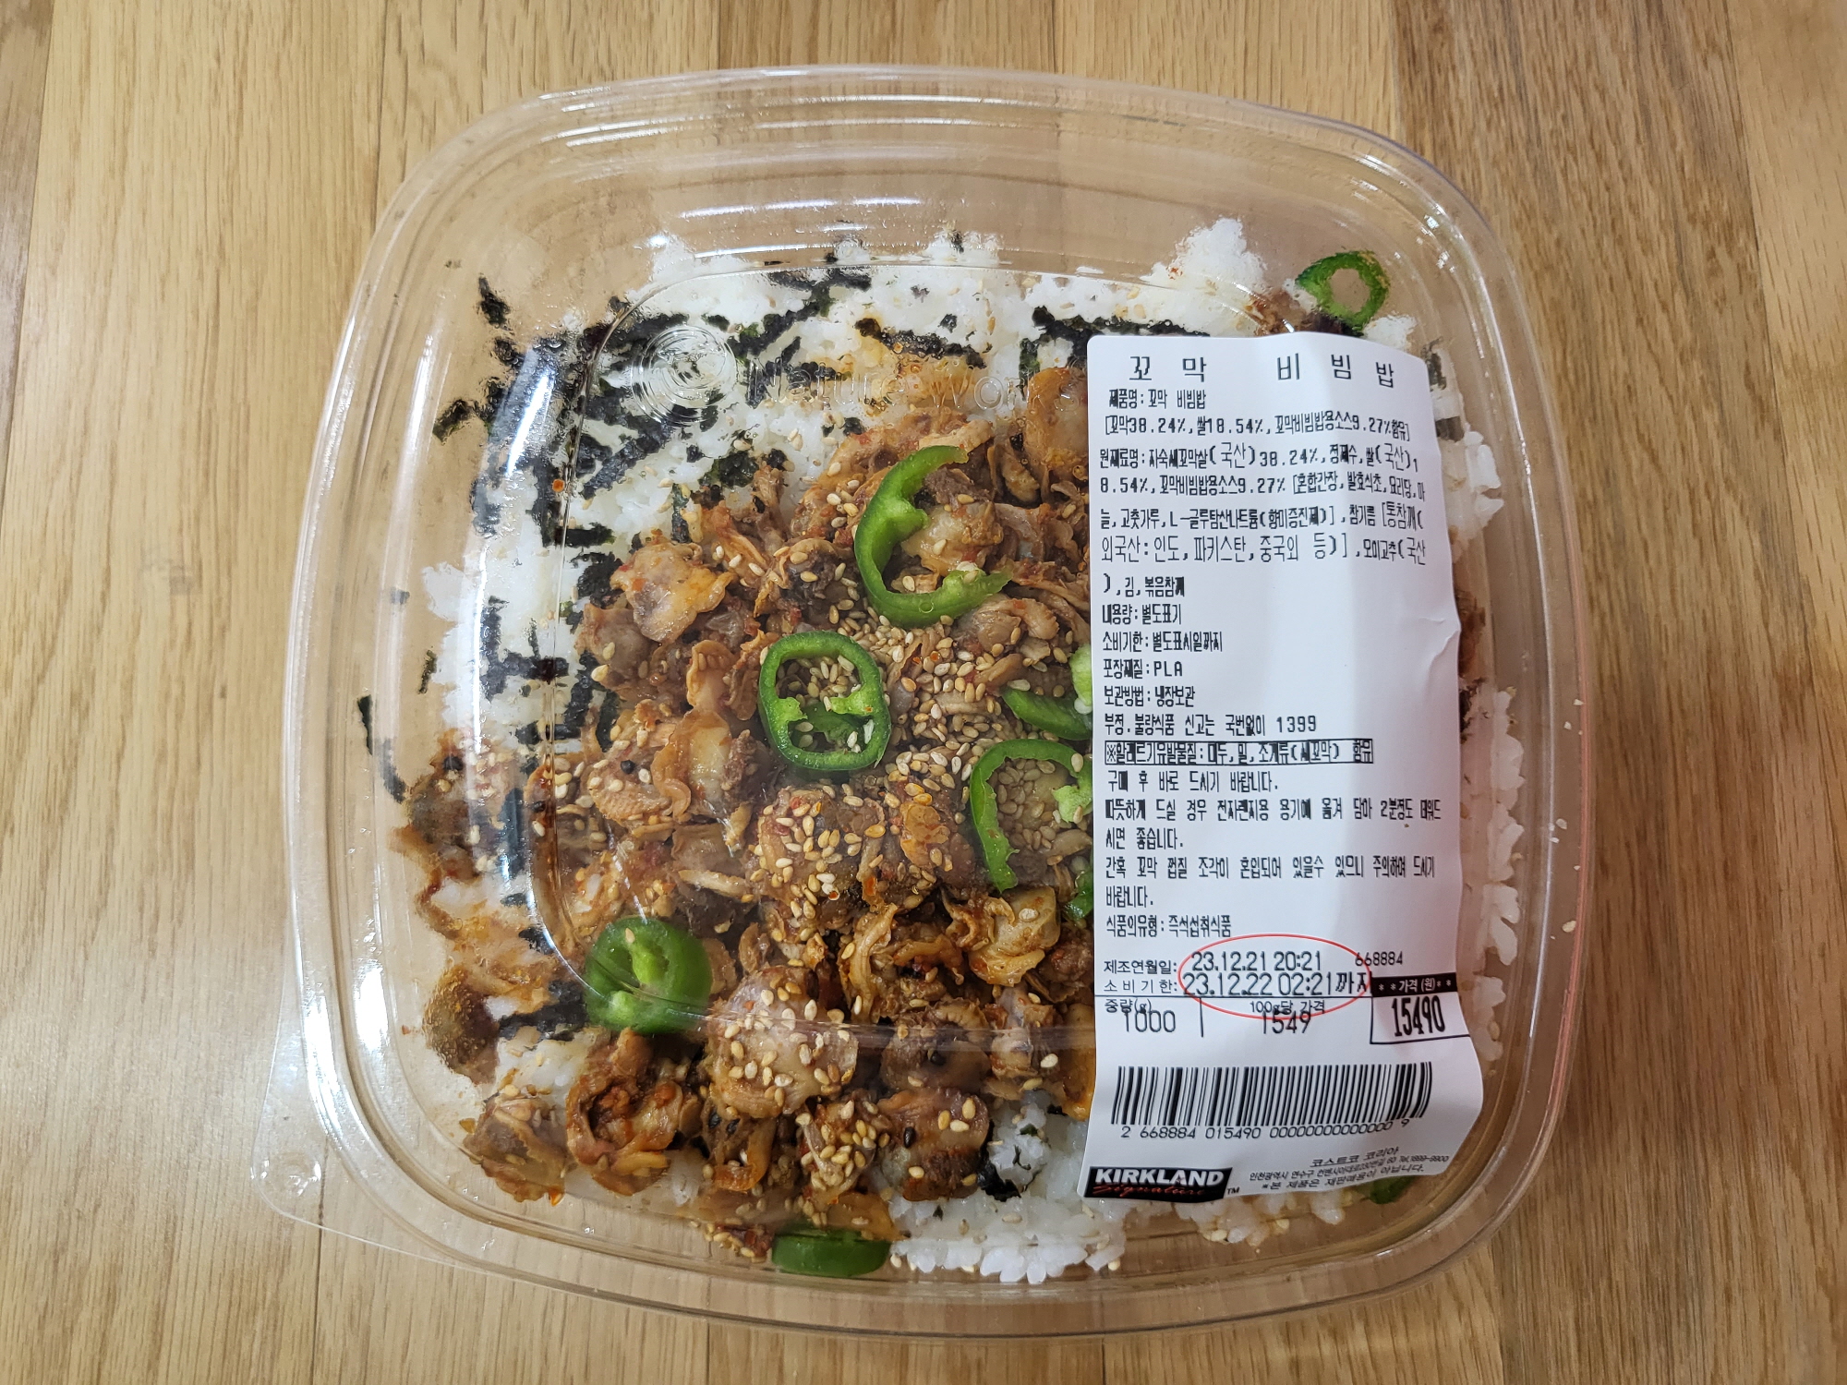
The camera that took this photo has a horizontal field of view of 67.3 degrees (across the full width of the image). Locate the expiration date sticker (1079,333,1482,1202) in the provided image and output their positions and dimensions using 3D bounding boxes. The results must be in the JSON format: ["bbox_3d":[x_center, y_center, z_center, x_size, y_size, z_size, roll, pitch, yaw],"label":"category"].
[{"bbox_3d":[0.057,0.010,0.221,0.060,0.009,0.139,1,83,-2],"label":"expiration date sticker"}]

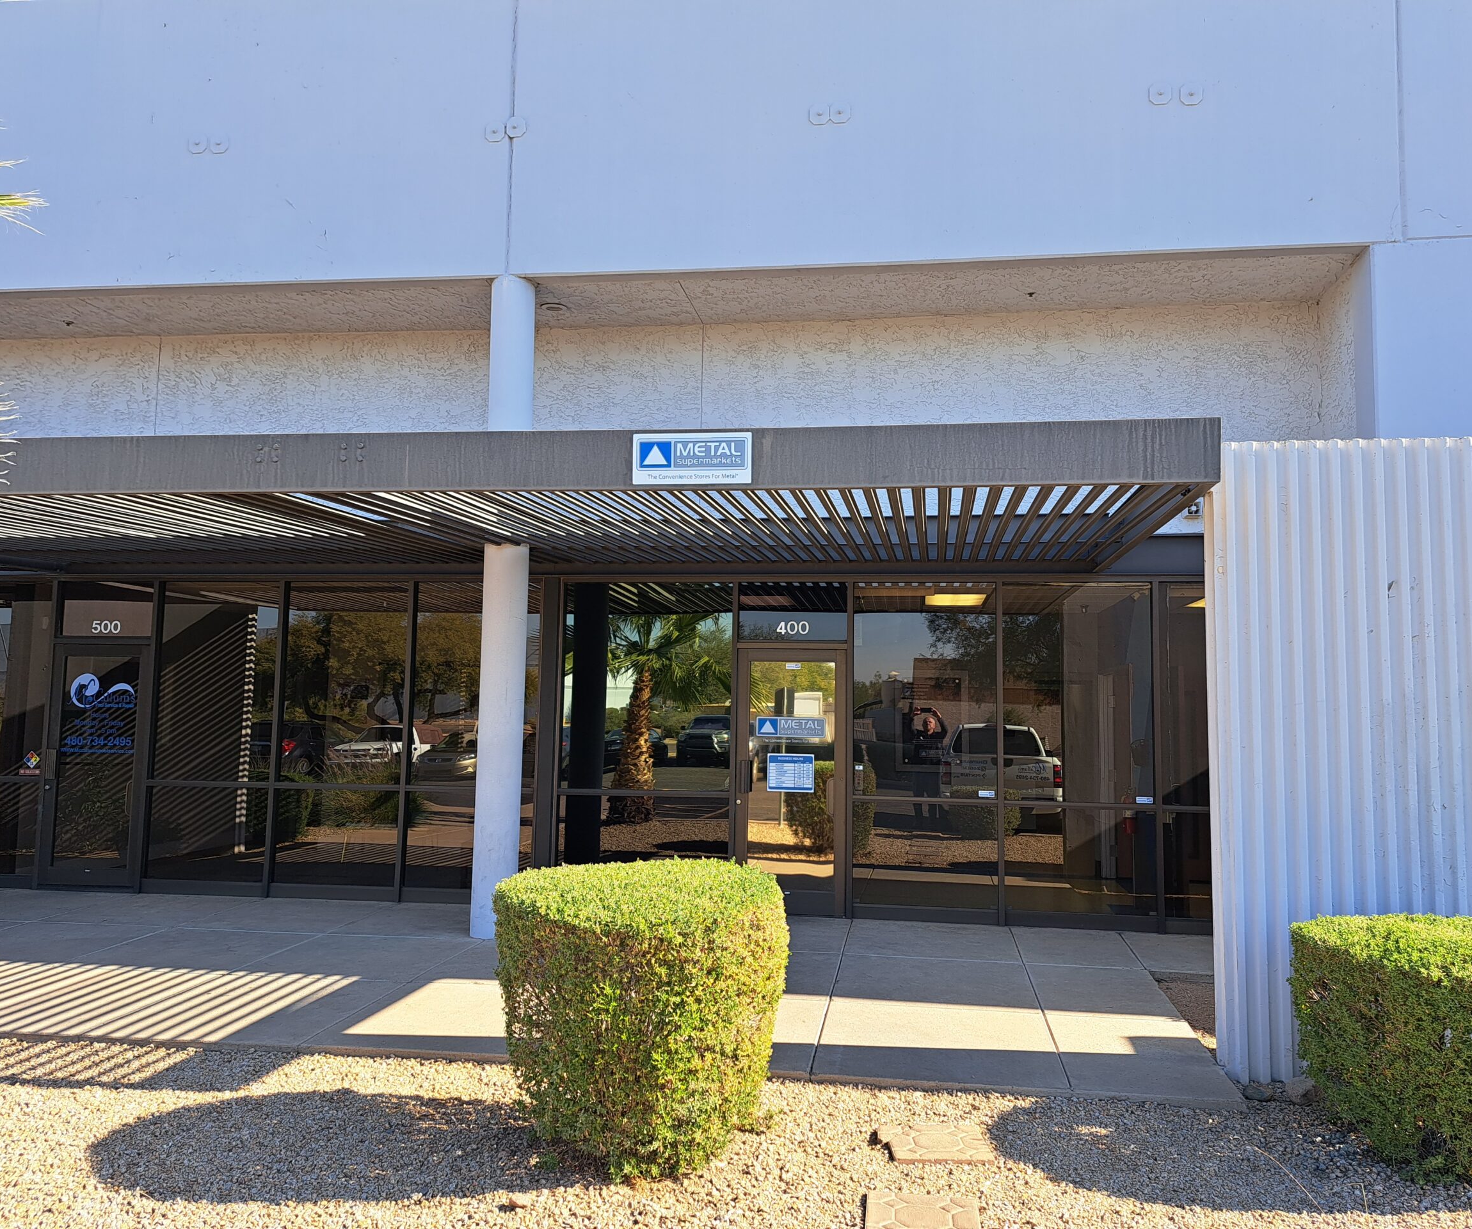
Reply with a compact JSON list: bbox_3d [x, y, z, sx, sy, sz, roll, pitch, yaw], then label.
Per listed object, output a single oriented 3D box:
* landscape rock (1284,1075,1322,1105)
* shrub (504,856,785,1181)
[{"bbox_3d":[2.584,2.157,5.171,0.169,0.100,0.139,0,-5,8],"label":"landscape rock"},{"bbox_3d":[-0.398,1.588,4.691,1.144,1.084,1.144,0,-5,8],"label":"shrub"}]

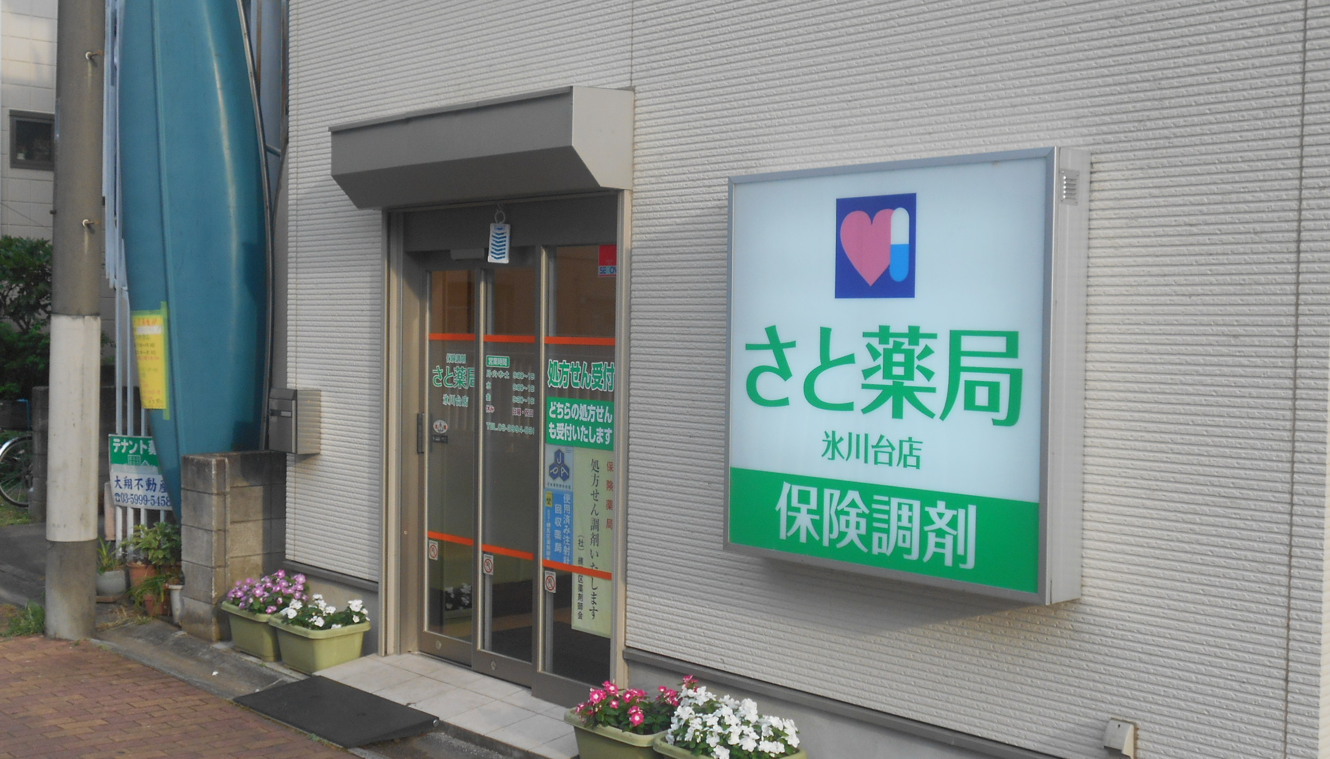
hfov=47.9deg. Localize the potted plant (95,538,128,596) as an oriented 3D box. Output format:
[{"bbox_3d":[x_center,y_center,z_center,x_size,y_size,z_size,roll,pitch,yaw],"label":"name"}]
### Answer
[{"bbox_3d":[-3.496,1.181,9.380,0.260,0.385,0.260,-1,3,-42],"label":"potted plant"}]

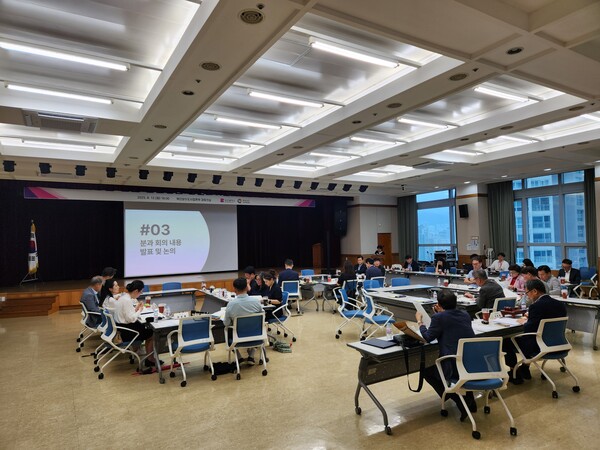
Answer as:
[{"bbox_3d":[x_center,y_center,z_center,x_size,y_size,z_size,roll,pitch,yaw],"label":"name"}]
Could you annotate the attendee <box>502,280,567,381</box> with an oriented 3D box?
[{"bbox_3d":[2.739,1.263,4.706,0.540,1.220,0.780,0,-3,-31],"label":"attendee"}]

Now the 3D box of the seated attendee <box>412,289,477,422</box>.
[{"bbox_3d":[1.464,1.276,4.020,0.580,1.220,0.760,-1,-3,-21],"label":"seated attendee"}]

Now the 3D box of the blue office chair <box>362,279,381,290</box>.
[{"bbox_3d":[1.778,1.694,9.031,0.580,0.830,0.560,1,-4,-43],"label":"blue office chair"}]

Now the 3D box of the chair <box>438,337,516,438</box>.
[{"bbox_3d":[1.646,1.446,3.710,0.580,0.830,0.560,-1,-3,-7],"label":"chair"}]

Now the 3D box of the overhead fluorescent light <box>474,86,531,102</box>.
[{"bbox_3d":[3.069,-1.972,6.042,1.260,0.080,0.110,0,-3,-31],"label":"overhead fluorescent light"}]

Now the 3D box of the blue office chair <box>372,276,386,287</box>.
[{"bbox_3d":[1.838,1.707,9.890,0.600,0.840,0.600,-1,-3,-22],"label":"blue office chair"}]

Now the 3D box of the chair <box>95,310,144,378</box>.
[{"bbox_3d":[-2.536,1.623,5.553,0.560,0.830,0.580,1,-3,-35],"label":"chair"}]

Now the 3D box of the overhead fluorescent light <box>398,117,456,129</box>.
[{"bbox_3d":[2.324,-1.889,7.449,1.260,0.080,0.110,0,-3,-31],"label":"overhead fluorescent light"}]

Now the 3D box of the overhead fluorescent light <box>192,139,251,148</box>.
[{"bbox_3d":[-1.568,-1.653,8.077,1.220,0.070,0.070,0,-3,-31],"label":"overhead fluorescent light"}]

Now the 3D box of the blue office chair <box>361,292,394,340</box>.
[{"bbox_3d":[1.379,1.595,7.061,0.580,0.840,0.600,-2,-3,2],"label":"blue office chair"}]

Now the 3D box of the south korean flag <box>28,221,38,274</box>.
[{"bbox_3d":[-9.010,0.772,13.469,0.340,1.830,0.280,0,-3,-31],"label":"south korean flag"}]

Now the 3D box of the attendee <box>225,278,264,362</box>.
[{"bbox_3d":[-0.784,1.373,5.564,0.520,1.230,0.740,0,-3,-27],"label":"attendee"}]

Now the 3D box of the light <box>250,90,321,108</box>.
[{"bbox_3d":[-0.179,-1.884,5.977,1.260,0.080,0.110,0,-3,-31],"label":"light"}]

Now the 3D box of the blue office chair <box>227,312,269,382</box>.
[{"bbox_3d":[-0.720,1.574,5.358,0.550,0.810,0.560,0,-3,-26],"label":"blue office chair"}]

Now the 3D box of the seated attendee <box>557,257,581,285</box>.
[{"bbox_3d":[5.867,1.355,8.623,0.750,1.200,0.520,0,-3,-39],"label":"seated attendee"}]

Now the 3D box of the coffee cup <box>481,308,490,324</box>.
[{"bbox_3d":[2.241,1.104,4.811,0.095,0.150,0.095,-1,-3,0],"label":"coffee cup"}]

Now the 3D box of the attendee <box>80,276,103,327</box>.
[{"bbox_3d":[-3.398,1.507,6.960,0.800,1.230,0.500,0,-3,-29],"label":"attendee"}]

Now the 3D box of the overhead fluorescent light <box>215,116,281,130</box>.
[{"bbox_3d":[-0.888,-1.815,7.096,1.260,0.080,0.110,0,-3,-31],"label":"overhead fluorescent light"}]

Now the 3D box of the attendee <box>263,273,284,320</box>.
[{"bbox_3d":[-0.569,1.445,6.927,0.780,1.230,0.460,0,-3,-29],"label":"attendee"}]

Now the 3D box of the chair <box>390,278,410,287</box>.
[{"bbox_3d":[2.378,1.652,9.023,0.600,0.850,0.600,-1,-3,-9],"label":"chair"}]

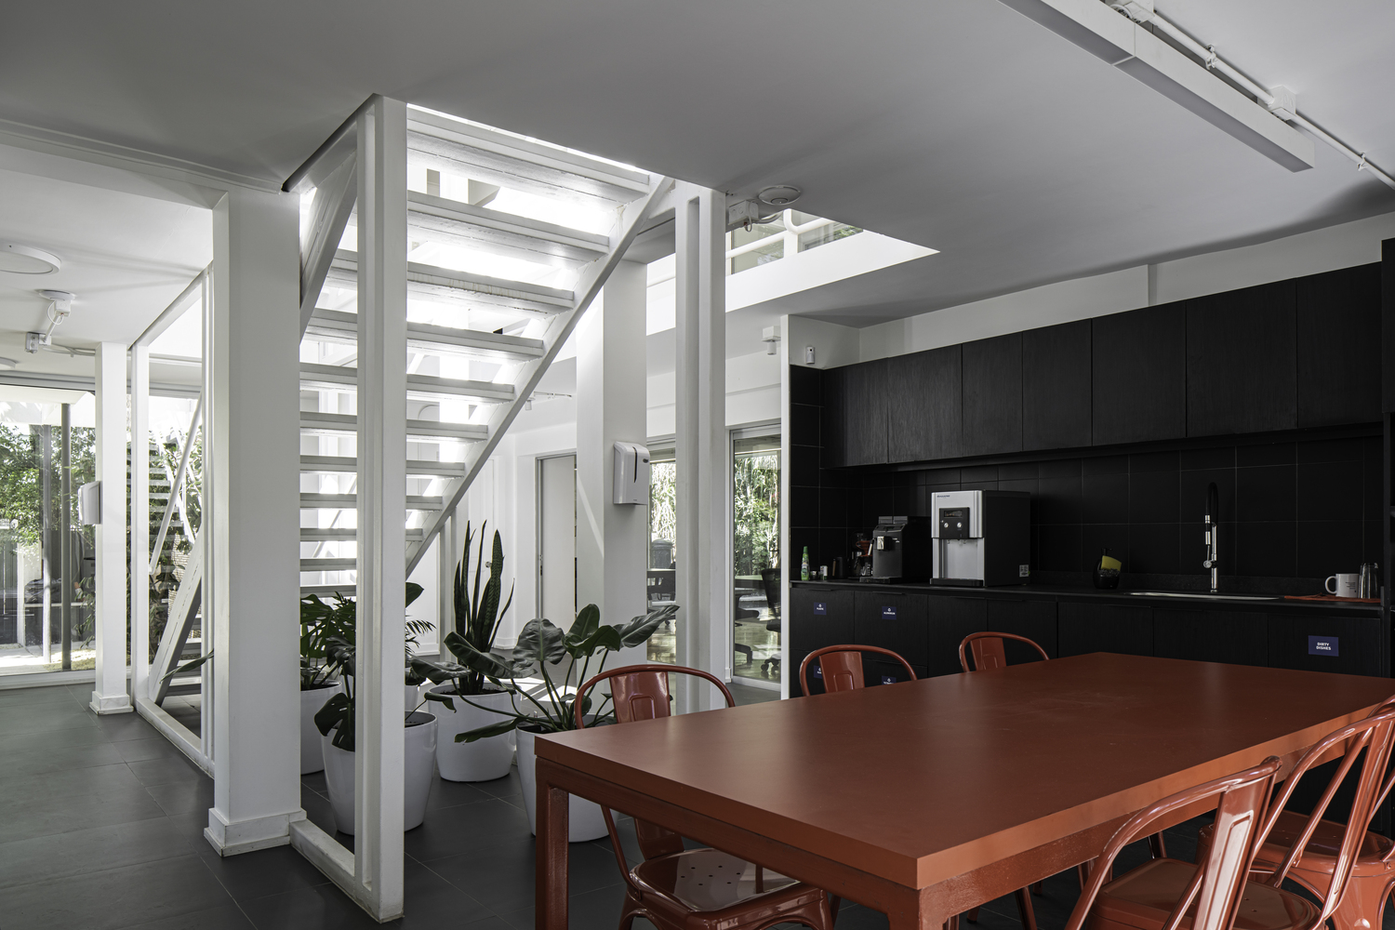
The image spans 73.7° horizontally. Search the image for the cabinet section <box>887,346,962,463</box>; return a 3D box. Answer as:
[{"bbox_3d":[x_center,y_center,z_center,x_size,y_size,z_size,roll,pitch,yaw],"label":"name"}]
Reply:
[{"bbox_3d":[1.362,-0.314,5.168,0.330,0.590,0.493,2,-3,-39],"label":"cabinet section"}]

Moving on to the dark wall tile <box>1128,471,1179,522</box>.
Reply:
[{"bbox_3d":[2.277,0.164,4.630,0.010,0.258,0.251,2,-4,-39],"label":"dark wall tile"}]

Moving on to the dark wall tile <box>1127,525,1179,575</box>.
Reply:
[{"bbox_3d":[2.277,0.417,4.630,0.010,0.249,0.251,2,-4,-39],"label":"dark wall tile"}]

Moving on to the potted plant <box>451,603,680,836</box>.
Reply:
[{"bbox_3d":[-0.543,1.008,3.720,0.890,0.900,0.800,0,-3,0],"label":"potted plant"}]

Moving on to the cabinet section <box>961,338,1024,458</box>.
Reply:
[{"bbox_3d":[1.626,-0.341,4.841,0.330,0.590,0.349,2,-3,-39],"label":"cabinet section"}]

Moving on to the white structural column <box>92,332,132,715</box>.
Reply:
[{"bbox_3d":[-3.956,0.432,6.306,0.220,2.460,0.290,1,-2,-38],"label":"white structural column"}]

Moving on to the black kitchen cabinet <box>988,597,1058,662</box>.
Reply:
[{"bbox_3d":[1.824,1.077,4.759,0.580,0.800,0.382,1,-2,-39],"label":"black kitchen cabinet"}]

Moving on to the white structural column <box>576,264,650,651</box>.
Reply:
[{"bbox_3d":[-0.410,0.282,4.459,0.265,2.460,0.265,1,-2,-38],"label":"white structural column"}]

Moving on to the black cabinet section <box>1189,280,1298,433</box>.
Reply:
[{"bbox_3d":[2.361,-0.418,3.933,0.330,0.590,0.422,2,-3,-39],"label":"black cabinet section"}]

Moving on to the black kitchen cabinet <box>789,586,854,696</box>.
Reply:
[{"bbox_3d":[0.968,1.136,5.698,0.616,0.780,0.518,2,-4,-39],"label":"black kitchen cabinet"}]

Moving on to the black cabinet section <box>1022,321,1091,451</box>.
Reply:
[{"bbox_3d":[1.849,-0.365,4.565,0.330,0.590,0.360,2,-3,-39],"label":"black cabinet section"}]

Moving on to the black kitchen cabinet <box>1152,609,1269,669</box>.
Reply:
[{"bbox_3d":[2.336,0.995,4.014,0.616,0.780,0.446,2,-4,-39],"label":"black kitchen cabinet"}]

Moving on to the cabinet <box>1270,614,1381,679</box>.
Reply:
[{"bbox_3d":[2.626,0.995,3.750,0.580,0.800,0.376,1,-2,-39],"label":"cabinet"}]

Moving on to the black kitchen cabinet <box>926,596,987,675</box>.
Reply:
[{"bbox_3d":[1.568,1.074,4.959,0.616,0.780,0.359,2,-4,-39],"label":"black kitchen cabinet"}]

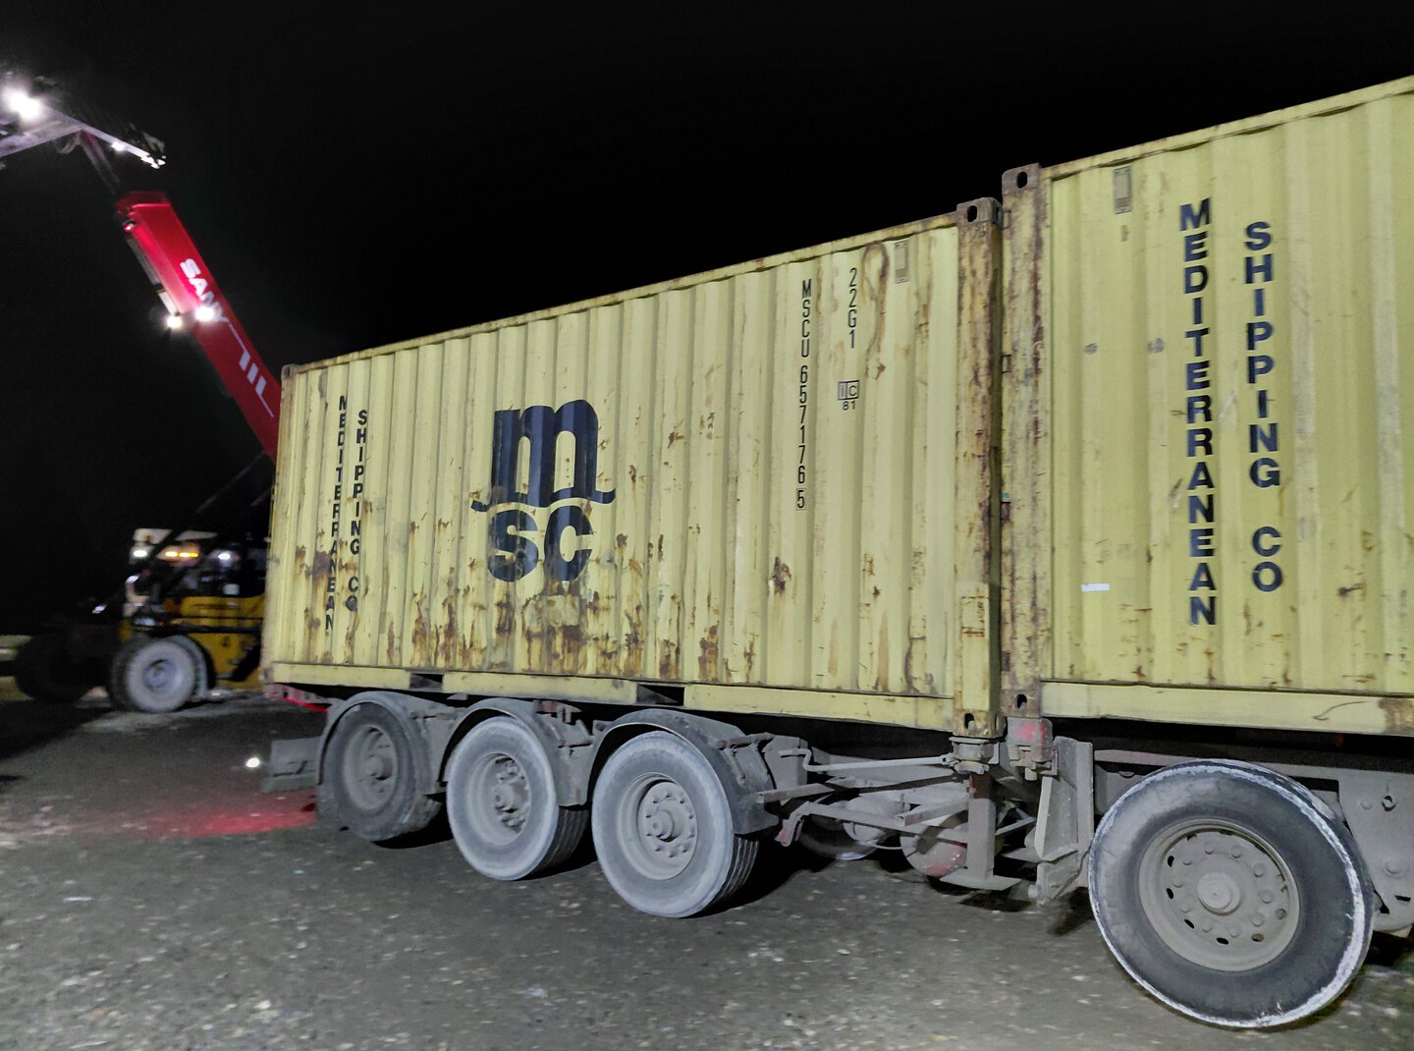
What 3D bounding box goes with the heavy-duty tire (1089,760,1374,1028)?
[{"bbox_3d":[2.134,1.494,4.221,1.025,1.025,0.320,-3,-8,36],"label":"heavy-duty tire"}]

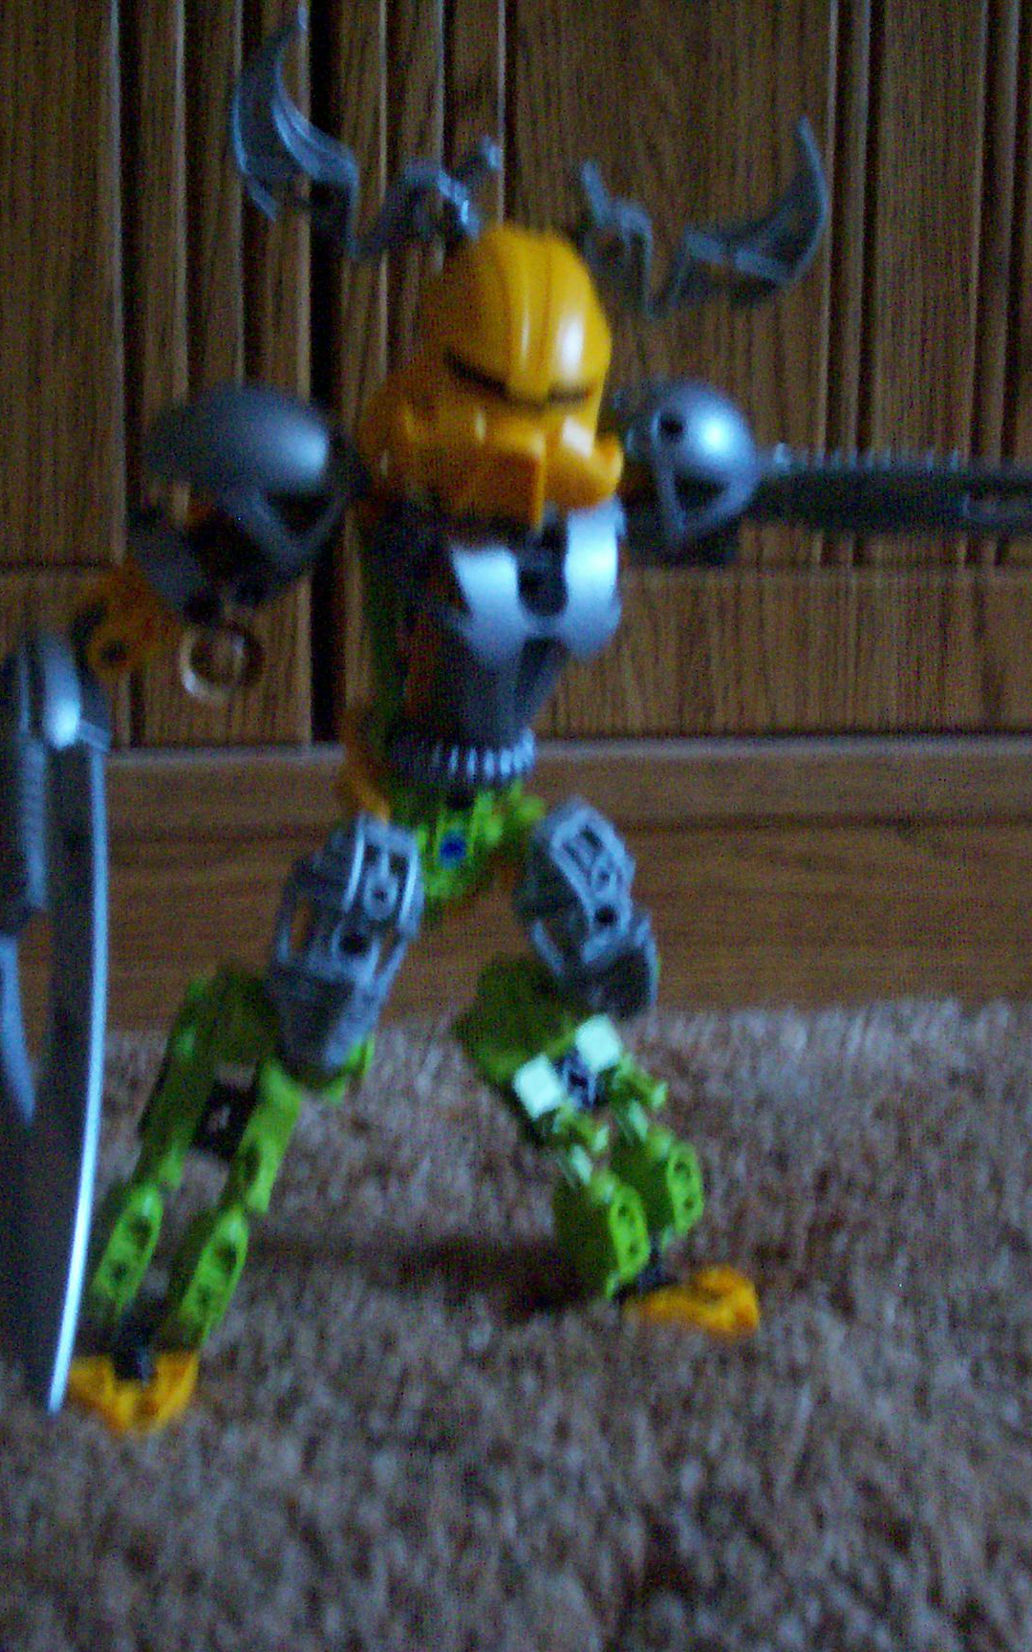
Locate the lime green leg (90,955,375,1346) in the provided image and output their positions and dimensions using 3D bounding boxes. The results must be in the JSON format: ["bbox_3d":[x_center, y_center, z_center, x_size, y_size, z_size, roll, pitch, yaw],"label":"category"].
[{"bbox_3d":[-0.047,0.053,0.370,0.025,0.056,0.019,19,7,-28],"label":"lime green leg"}]

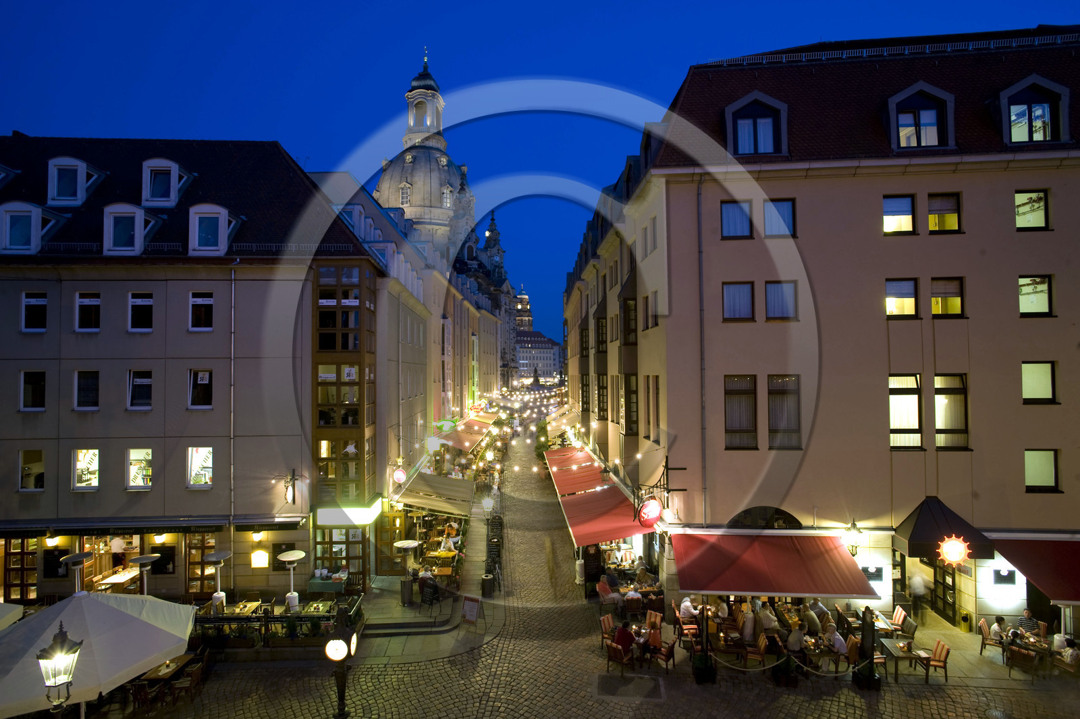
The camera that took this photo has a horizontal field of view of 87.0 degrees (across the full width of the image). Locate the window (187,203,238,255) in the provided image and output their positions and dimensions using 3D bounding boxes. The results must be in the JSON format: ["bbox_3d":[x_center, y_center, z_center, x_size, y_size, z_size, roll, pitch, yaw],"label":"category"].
[{"bbox_3d":[-12.115,-4.674,21.325,1.318,1.909,1.380,0,-2,-3],"label":"window"}]

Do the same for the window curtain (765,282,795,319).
[{"bbox_3d":[8.245,-2.038,19.508,0.965,1.247,0.120,-1,-2,5],"label":"window curtain"}]

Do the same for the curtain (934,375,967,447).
[{"bbox_3d":[13.912,1.735,19.408,1.108,2.432,0.100,-1,-2,6],"label":"curtain"}]

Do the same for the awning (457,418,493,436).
[{"bbox_3d":[-6.094,6.439,53.849,2.200,1.100,9.500,0,-2,-1],"label":"awning"}]

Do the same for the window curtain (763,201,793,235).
[{"bbox_3d":[8.190,-4.832,19.533,1.000,1.220,0.100,-1,-2,5],"label":"window curtain"}]

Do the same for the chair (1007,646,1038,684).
[{"bbox_3d":[13.758,8.575,16.104,0.640,0.940,0.590,1,-2,-32],"label":"chair"}]

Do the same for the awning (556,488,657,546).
[{"bbox_3d":[2.601,6.638,24.853,2.850,0.780,8.400,0,-2,-3],"label":"awning"}]

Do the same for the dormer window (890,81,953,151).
[{"bbox_3d":[13.837,-8.760,21.006,2.219,2.530,0.900,-1,-2,6],"label":"dormer window"}]

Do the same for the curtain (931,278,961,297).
[{"bbox_3d":[13.392,-2.343,18.763,0.912,0.621,0.060,-1,-2,5],"label":"curtain"}]

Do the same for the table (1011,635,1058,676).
[{"bbox_3d":[14.937,8.962,17.316,1.130,0.740,0.970,1,-2,-41],"label":"table"}]

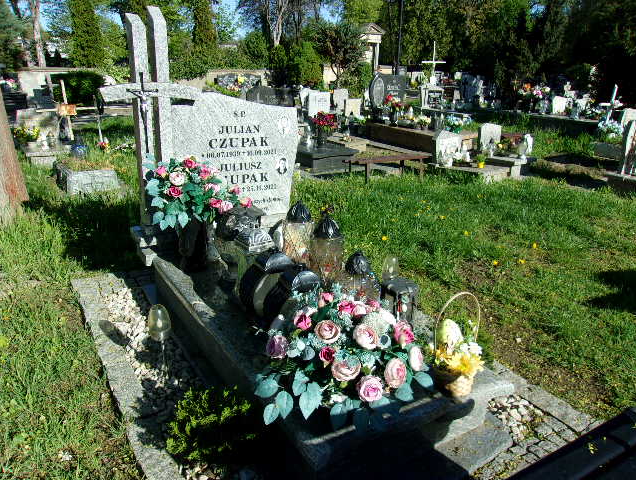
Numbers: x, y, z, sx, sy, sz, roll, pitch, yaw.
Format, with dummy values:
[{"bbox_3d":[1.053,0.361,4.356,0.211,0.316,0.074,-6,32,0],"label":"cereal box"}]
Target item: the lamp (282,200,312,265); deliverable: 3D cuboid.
[{"bbox_3d":[-0.121,-0.074,3.219,0.195,0.410,0.195,2,17,-1],"label":"lamp"}]

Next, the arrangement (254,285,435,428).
[{"bbox_3d":[0.103,0.338,1.780,0.660,0.360,0.560,-4,18,-15],"label":"arrangement"}]

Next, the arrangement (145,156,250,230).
[{"bbox_3d":[-0.722,-0.276,2.967,0.600,0.400,0.420,-8,20,-30],"label":"arrangement"}]

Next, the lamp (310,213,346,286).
[{"bbox_3d":[0.062,0.039,2.856,0.200,0.420,0.200,2,17,-1],"label":"lamp"}]

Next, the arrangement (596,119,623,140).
[{"bbox_3d":[6.185,-2.346,10.600,0.550,0.460,0.500,12,20,30],"label":"arrangement"}]

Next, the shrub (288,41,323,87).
[{"bbox_3d":[-0.518,-7.172,21.000,1.450,2.500,1.400,1,18,0],"label":"shrub"}]

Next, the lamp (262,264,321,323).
[{"bbox_3d":[-0.119,0.218,2.220,0.185,0.240,0.180,-9,21,-30],"label":"lamp"}]

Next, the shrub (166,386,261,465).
[{"bbox_3d":[-0.393,0.699,1.860,0.320,0.240,0.310,-8,20,-30],"label":"shrub"}]

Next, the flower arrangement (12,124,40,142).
[{"bbox_3d":[-4.609,-1.685,7.900,0.450,0.290,0.380,-9,20,-30],"label":"flower arrangement"}]

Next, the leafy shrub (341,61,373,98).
[{"bbox_3d":[1.350,-5.486,17.500,1.150,1.650,1.150,-8,20,-30],"label":"leafy shrub"}]

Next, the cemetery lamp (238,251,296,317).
[{"bbox_3d":[-0.249,0.187,2.421,0.220,0.275,0.200,-8,20,-30],"label":"cemetery lamp"}]

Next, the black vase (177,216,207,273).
[{"bbox_3d":[-0.662,0.017,2.620,0.155,0.300,0.155,-9,21,-30],"label":"black vase"}]

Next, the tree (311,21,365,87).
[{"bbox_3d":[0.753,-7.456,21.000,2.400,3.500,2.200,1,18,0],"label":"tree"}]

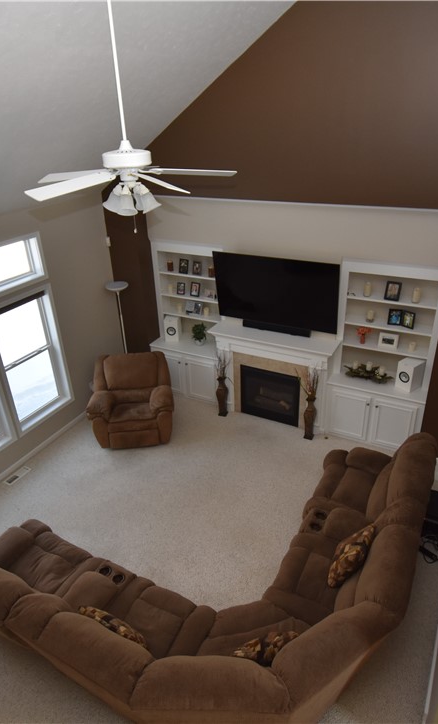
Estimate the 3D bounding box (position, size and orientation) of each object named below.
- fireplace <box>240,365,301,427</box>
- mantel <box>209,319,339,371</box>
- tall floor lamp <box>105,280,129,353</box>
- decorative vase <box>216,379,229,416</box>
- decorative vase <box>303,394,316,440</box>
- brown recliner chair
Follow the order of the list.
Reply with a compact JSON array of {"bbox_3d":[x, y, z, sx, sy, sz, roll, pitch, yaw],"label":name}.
[{"bbox_3d":[0.789,0.452,6.673,0.910,0.820,0.200,12,31,24],"label":"fireplace"},{"bbox_3d":[0.724,-0.213,6.184,1.740,0.285,0.430,12,31,24],"label":"mantel"},{"bbox_3d":[-1.503,-0.344,7.234,0.340,1.830,0.340,12,31,24],"label":"tall floor lamp"},{"bbox_3d":[0.063,0.524,6.785,0.180,0.630,0.180,-1,28,1],"label":"decorative vase"},{"bbox_3d":[1.261,0.780,6.230,0.180,0.630,0.180,12,31,24],"label":"decorative vase"},{"bbox_3d":[-1.183,0.512,6.463,1.020,1.020,0.950,-3,28,-1],"label":"brown recliner chair"}]

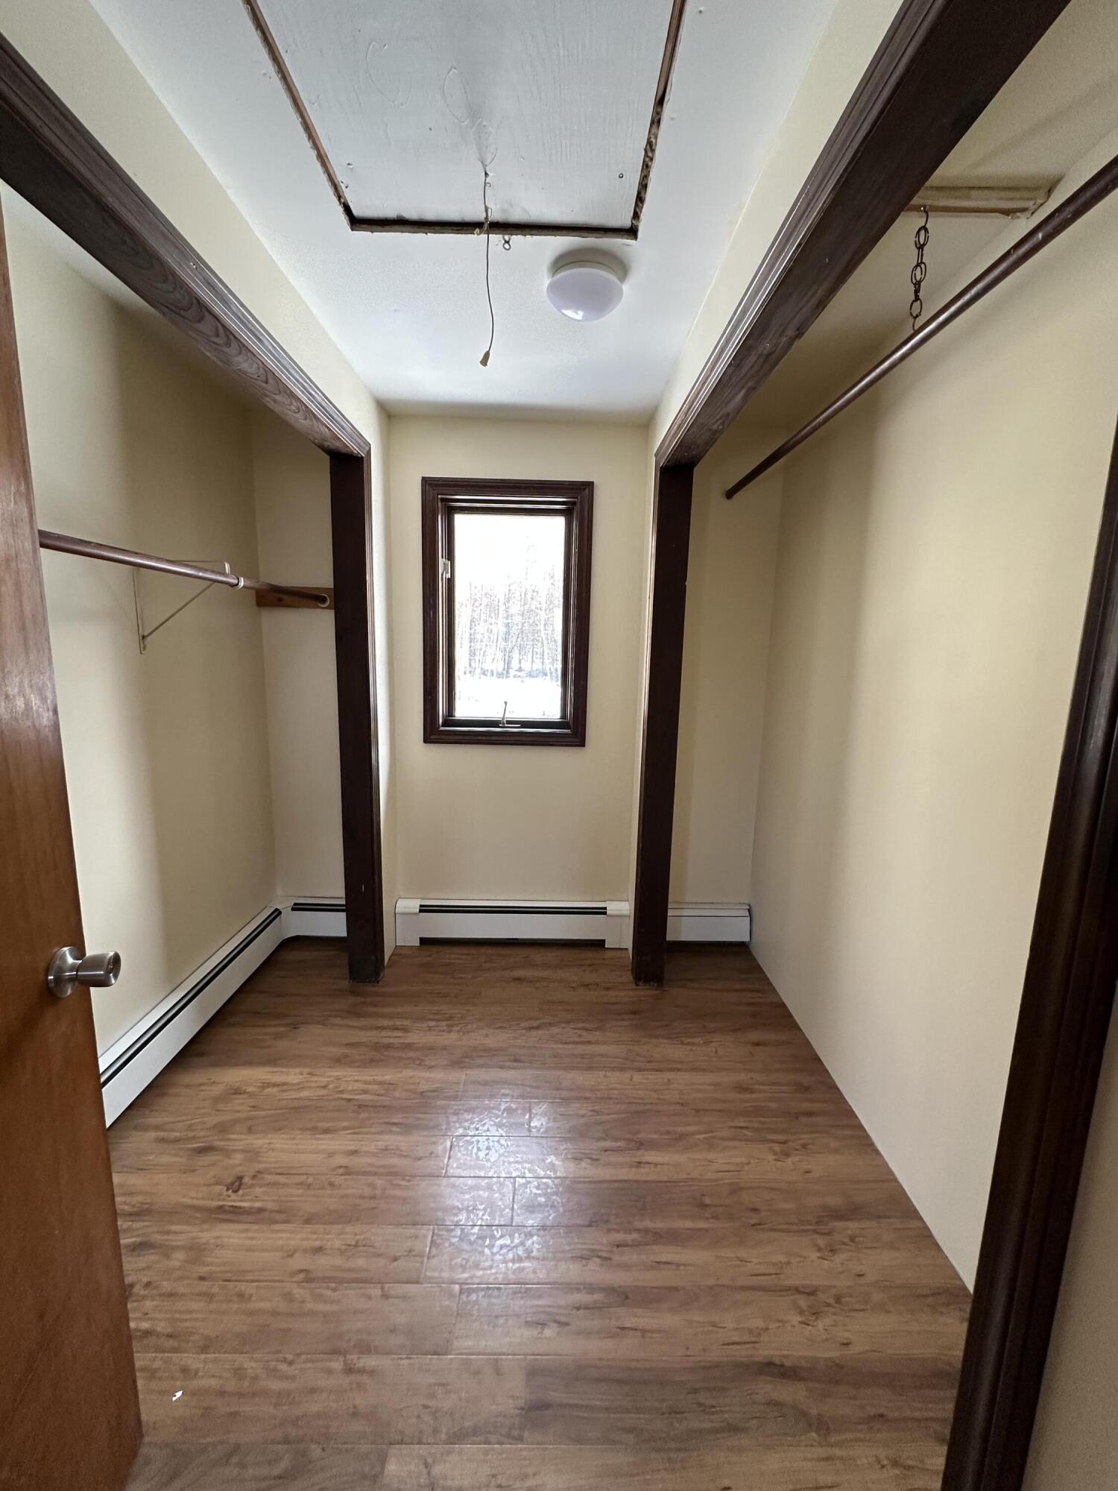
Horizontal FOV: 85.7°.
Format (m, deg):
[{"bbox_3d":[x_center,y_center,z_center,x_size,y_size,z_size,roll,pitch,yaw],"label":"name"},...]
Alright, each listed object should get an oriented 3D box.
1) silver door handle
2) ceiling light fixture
[{"bbox_3d":[-0.672,0.321,0.863,0.063,0.067,0.067,-1,10,-11],"label":"silver door handle"},{"bbox_3d":[0.067,-1.145,1.552,0.197,0.083,0.197,1,9,-1],"label":"ceiling light fixture"}]

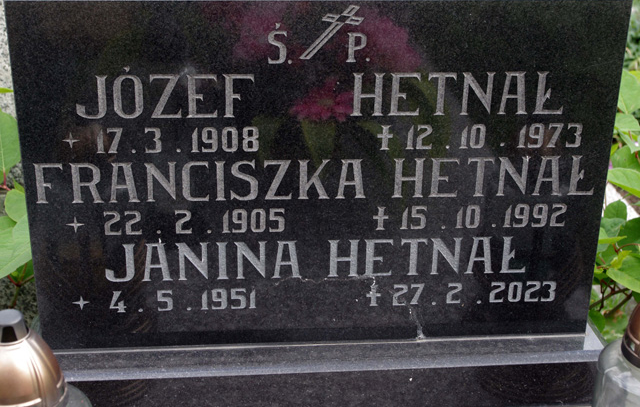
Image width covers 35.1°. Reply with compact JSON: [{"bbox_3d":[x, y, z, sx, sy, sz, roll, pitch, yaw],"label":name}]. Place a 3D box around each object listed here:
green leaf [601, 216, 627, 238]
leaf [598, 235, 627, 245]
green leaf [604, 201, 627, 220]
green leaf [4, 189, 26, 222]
[{"bbox_3d":[0.347,0.029,1.200,0.036,0.029,0.012,1,-12,0],"label":"green leaf"},{"bbox_3d":[0.342,0.044,1.190,0.037,0.012,0.024,1,23,0],"label":"leaf"},{"bbox_3d":[0.357,0.011,1.220,0.031,0.034,0.012,1,-7,0],"label":"green leaf"},{"bbox_3d":[-0.339,0.003,1.140,0.035,0.041,0.012,1,-12,0],"label":"green leaf"}]

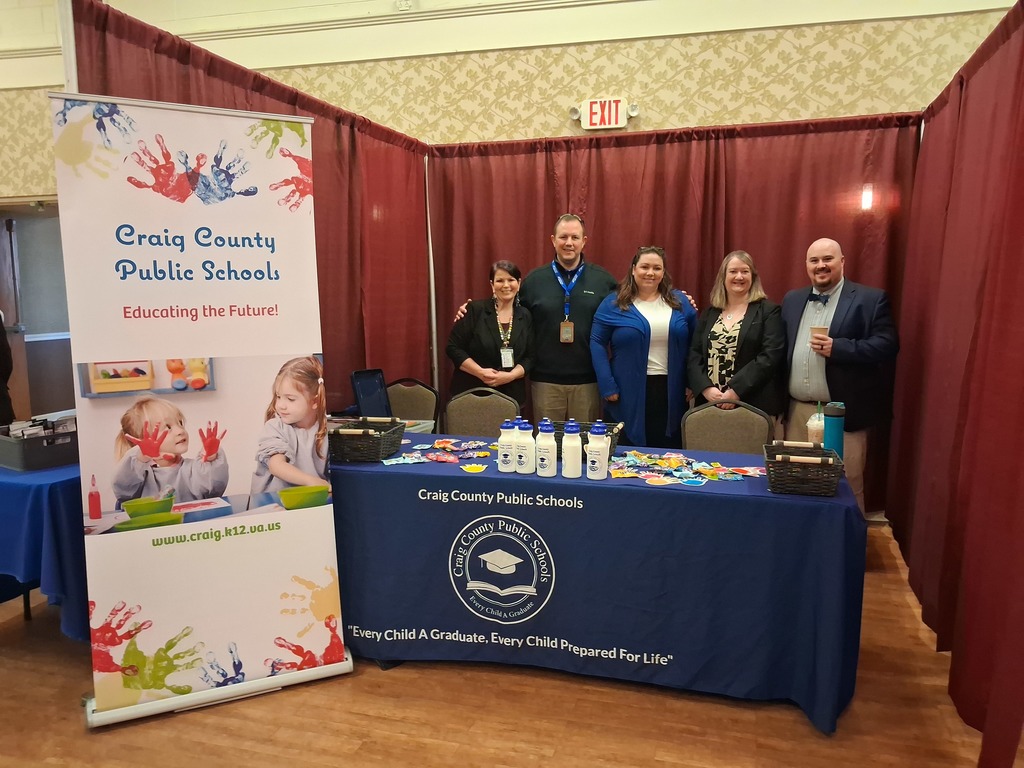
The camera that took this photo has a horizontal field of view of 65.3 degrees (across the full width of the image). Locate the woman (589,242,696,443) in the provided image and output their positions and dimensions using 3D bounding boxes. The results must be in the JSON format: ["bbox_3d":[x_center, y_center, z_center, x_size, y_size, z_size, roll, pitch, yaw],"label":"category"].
[{"bbox_3d":[0.688,0.119,4.229,0.550,1.670,0.370,-1,7,-3],"label":"woman"}]

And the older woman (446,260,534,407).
[{"bbox_3d":[-0.118,0.121,4.535,0.480,1.605,0.330,-1,7,-7],"label":"older woman"}]

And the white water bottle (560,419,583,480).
[{"bbox_3d":[0.228,0.252,3.034,0.074,0.200,0.074,2,7,17],"label":"white water bottle"}]

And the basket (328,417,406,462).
[{"bbox_3d":[-0.605,0.237,3.353,0.245,0.134,0.294,1,7,10],"label":"basket"}]

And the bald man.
[{"bbox_3d":[1.676,0.109,4.113,0.580,1.686,0.390,5,9,37],"label":"bald man"}]

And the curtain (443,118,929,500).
[{"bbox_3d":[0.890,-0.370,5.159,3.020,2.400,0.120,2,7,17],"label":"curtain"}]

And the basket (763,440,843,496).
[{"bbox_3d":[1.009,0.296,2.786,0.245,0.134,0.294,2,7,15],"label":"basket"}]

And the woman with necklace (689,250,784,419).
[{"bbox_3d":[1.141,0.152,4.070,0.480,1.635,0.350,2,7,18],"label":"woman with necklace"}]

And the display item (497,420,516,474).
[{"bbox_3d":[-0.018,0.233,3.075,0.074,0.200,0.074,0,7,5],"label":"display item"}]

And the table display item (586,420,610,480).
[{"bbox_3d":[0.317,0.248,2.941,0.074,0.200,0.074,3,8,26],"label":"table display item"}]

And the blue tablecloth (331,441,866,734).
[{"bbox_3d":[0.132,0.690,3.354,2.420,0.750,0.860,2,7,17],"label":"blue tablecloth"}]

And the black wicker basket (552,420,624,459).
[{"bbox_3d":[0.285,0.231,3.312,0.290,0.130,0.240,2,7,15],"label":"black wicker basket"}]

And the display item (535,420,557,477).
[{"bbox_3d":[0.134,0.251,3.053,0.074,0.200,0.074,2,7,17],"label":"display item"}]

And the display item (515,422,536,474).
[{"bbox_3d":[0.052,0.245,3.104,0.074,0.200,0.074,2,7,17],"label":"display item"}]

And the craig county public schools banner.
[{"bbox_3d":[-1.085,0.064,2.864,0.890,2.100,0.190,-4,3,-26],"label":"craig county public schools banner"}]

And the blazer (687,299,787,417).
[{"bbox_3d":[1.139,-0.126,4.037,0.480,0.618,0.320,2,7,18],"label":"blazer"}]

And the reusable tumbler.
[{"bbox_3d":[1.213,0.209,3.000,0.075,0.254,0.075,2,7,22],"label":"reusable tumbler"}]

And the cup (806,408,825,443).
[{"bbox_3d":[1.193,0.217,3.092,0.098,0.215,0.098,2,7,21],"label":"cup"}]

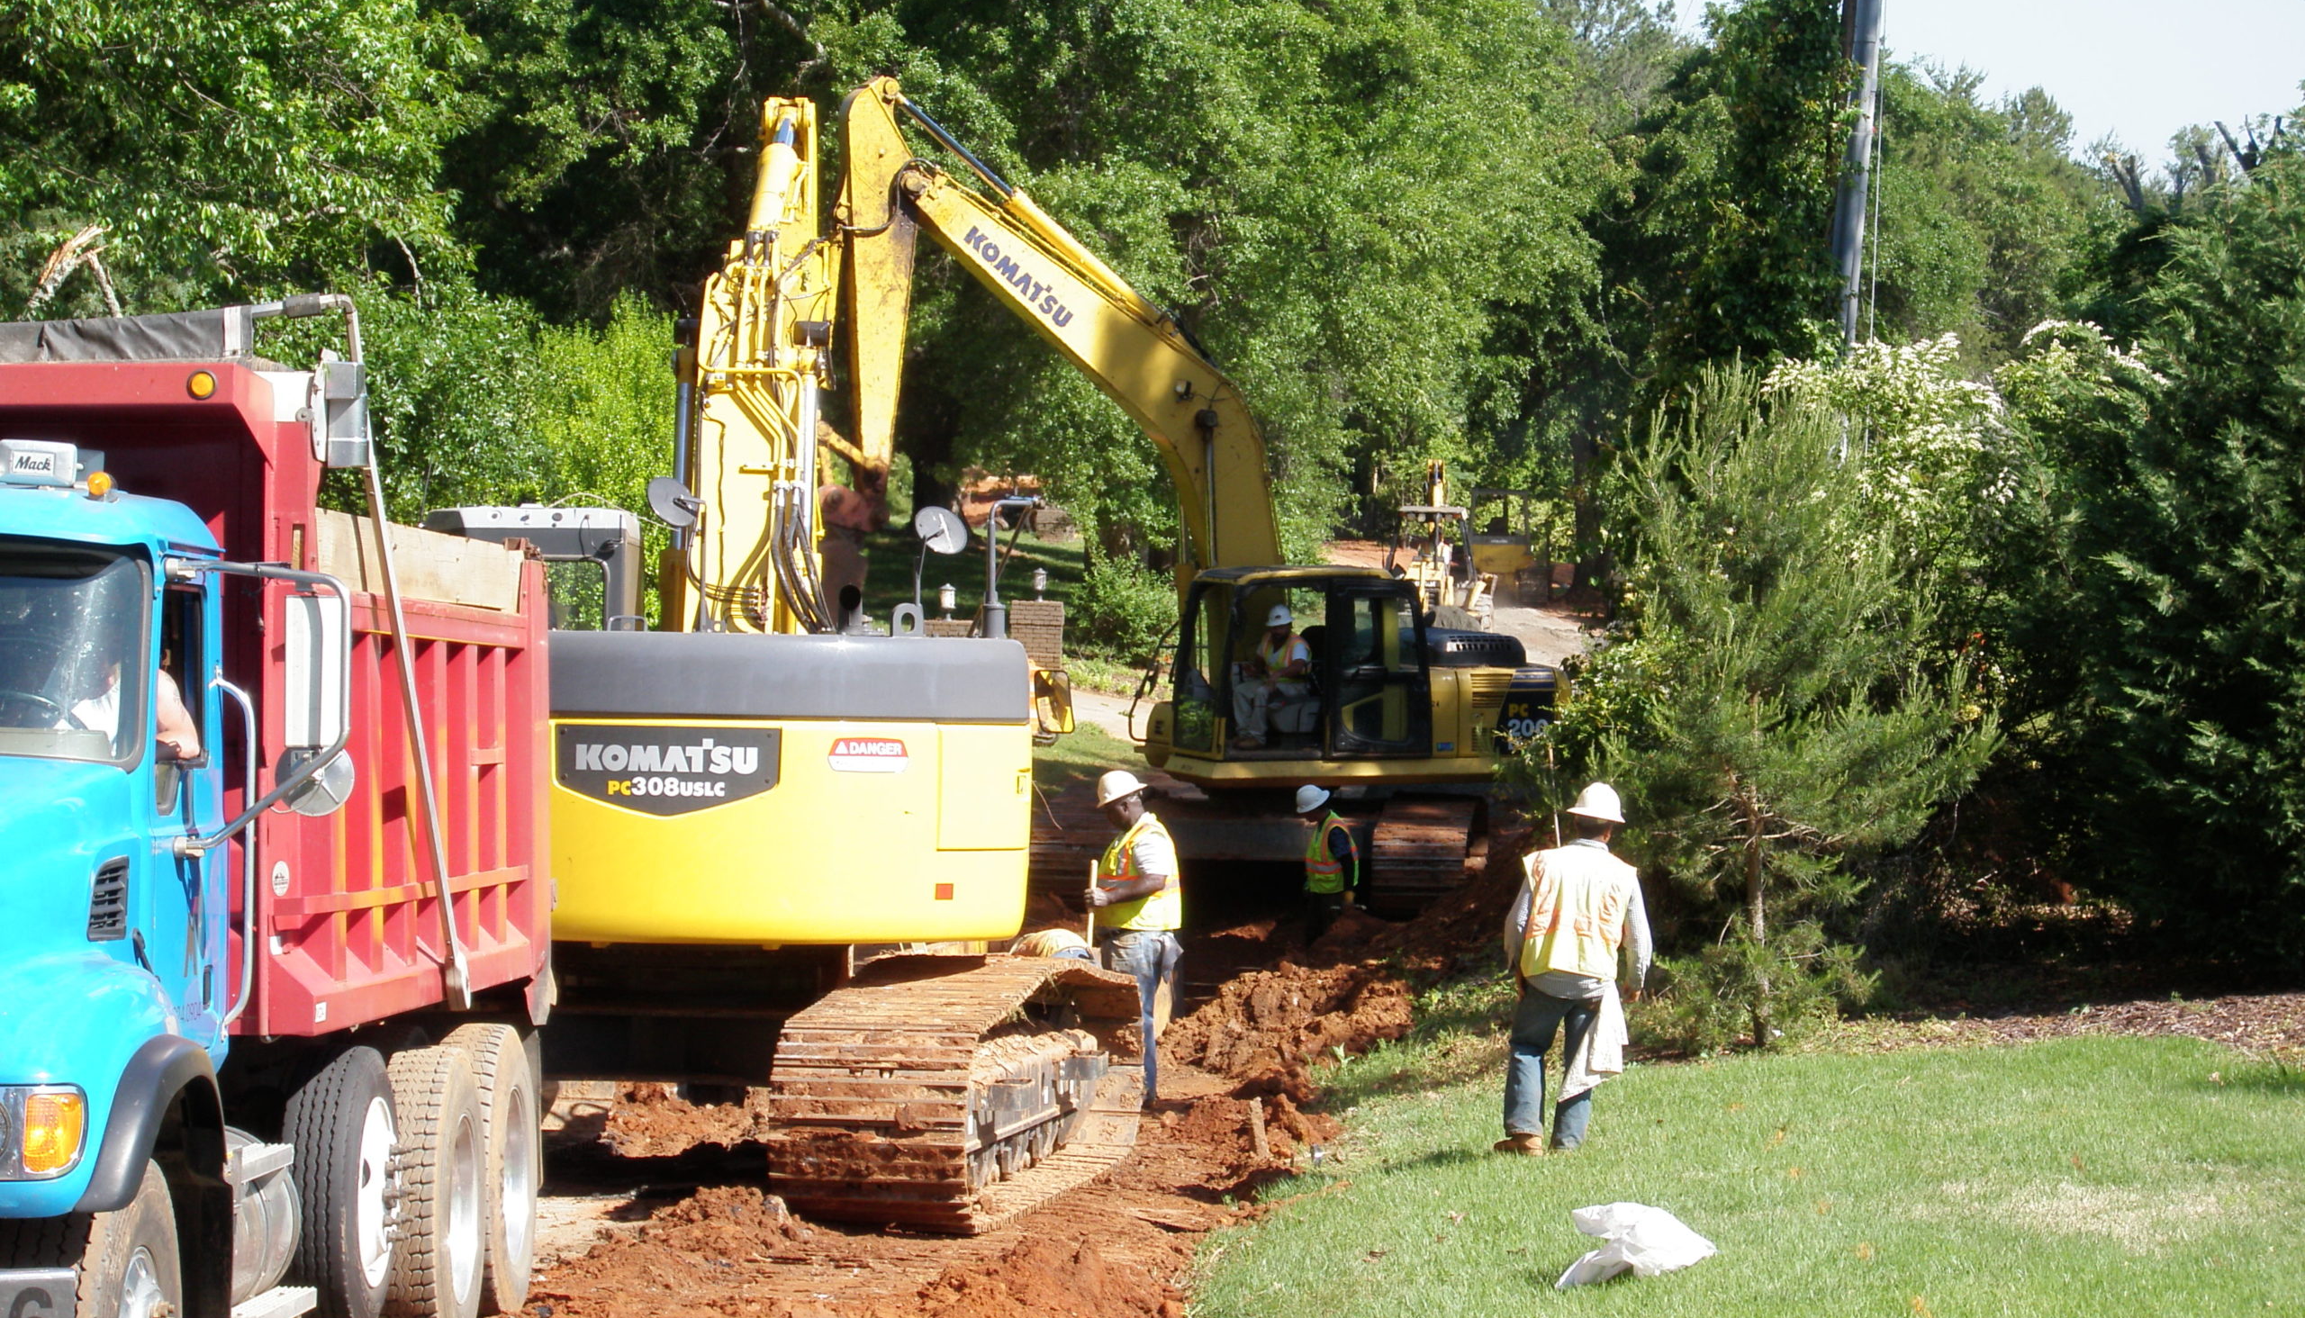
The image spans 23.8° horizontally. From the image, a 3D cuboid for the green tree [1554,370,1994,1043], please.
[{"bbox_3d":[3.681,0.272,32.300,2.600,3.950,2.500,0,1,0],"label":"green tree"}]

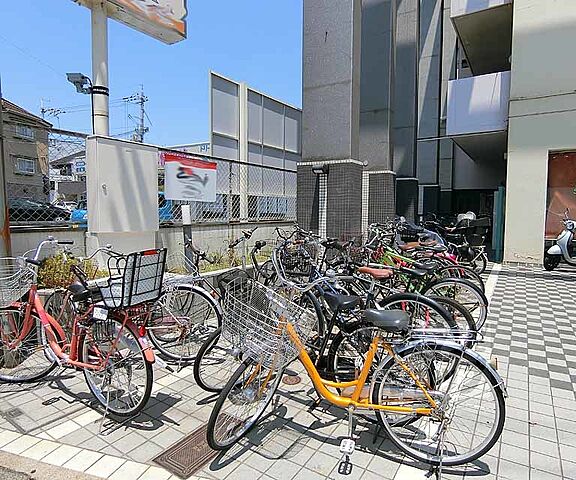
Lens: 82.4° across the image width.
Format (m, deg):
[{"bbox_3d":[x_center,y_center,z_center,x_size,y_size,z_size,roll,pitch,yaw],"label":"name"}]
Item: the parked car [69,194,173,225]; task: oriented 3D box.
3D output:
[{"bbox_3d":[-6.220,-0.845,12.523,1.500,1.650,3.500,2,4,35],"label":"parked car"}]

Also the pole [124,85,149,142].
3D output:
[{"bbox_3d":[-11.805,-6.437,25.996,1.800,11.600,0.800,-1,3,-27],"label":"pole"}]

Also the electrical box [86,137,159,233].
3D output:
[{"bbox_3d":[-2.130,-0.688,4.320,0.280,1.150,0.800,2,4,35],"label":"electrical box"}]

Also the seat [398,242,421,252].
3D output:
[{"bbox_3d":[2.100,0.130,5.700,0.280,0.130,0.200,2,4,31],"label":"seat"}]

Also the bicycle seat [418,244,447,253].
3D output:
[{"bbox_3d":[2.420,0.143,5.500,0.300,0.120,0.210,2,4,31],"label":"bicycle seat"}]

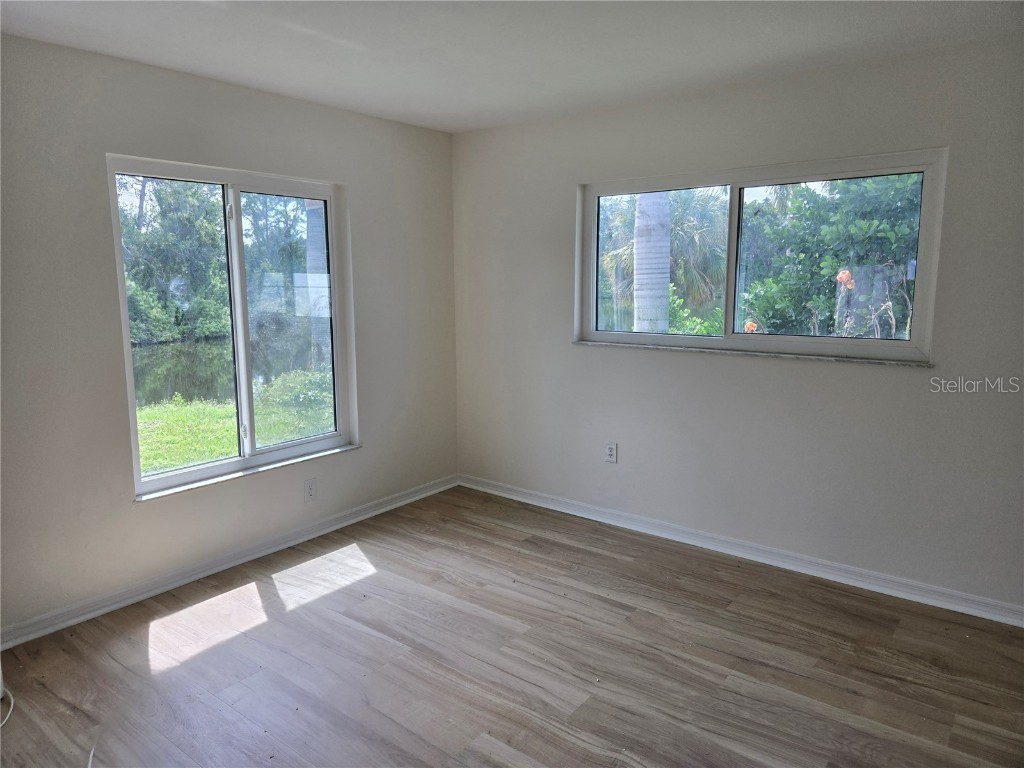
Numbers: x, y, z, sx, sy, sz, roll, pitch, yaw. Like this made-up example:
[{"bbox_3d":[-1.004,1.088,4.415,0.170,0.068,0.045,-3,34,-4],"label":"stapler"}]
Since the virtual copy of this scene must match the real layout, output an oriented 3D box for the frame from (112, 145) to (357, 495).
[{"bbox_3d":[-1.387,-0.314,3.596,0.100,1.555,1.299,7,11,37],"label":"frame"}]

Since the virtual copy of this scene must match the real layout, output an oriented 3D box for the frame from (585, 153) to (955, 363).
[{"bbox_3d":[1.164,-0.644,3.591,1.877,0.932,0.100,7,11,37],"label":"frame"}]

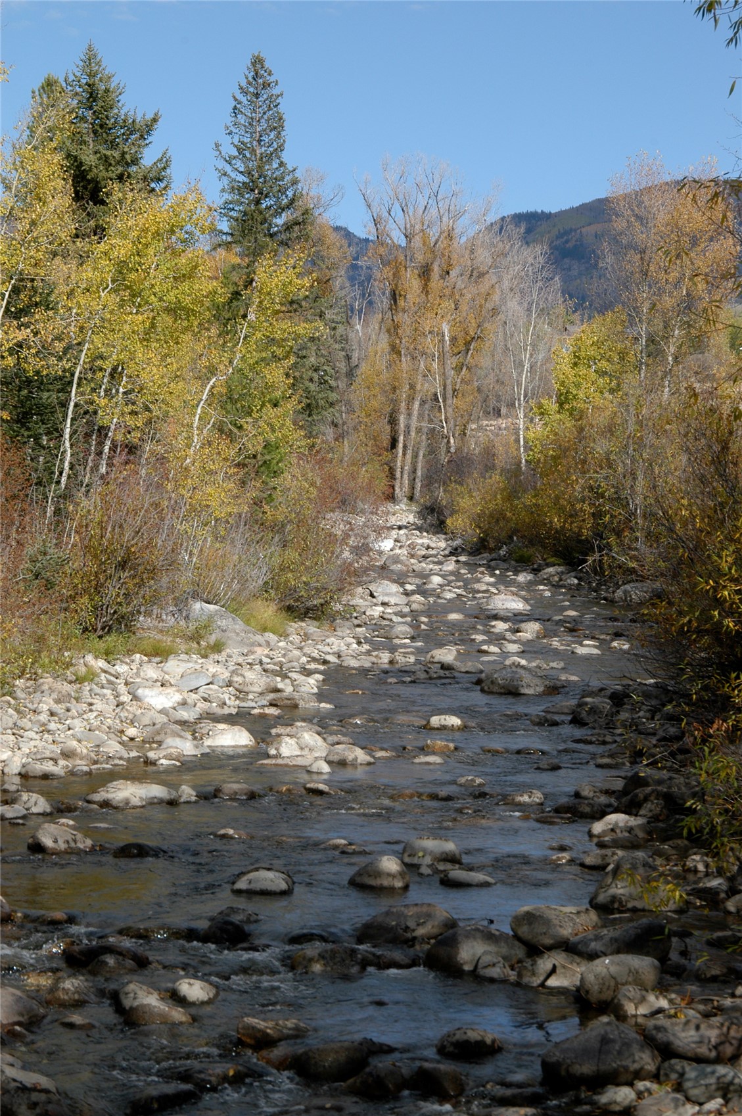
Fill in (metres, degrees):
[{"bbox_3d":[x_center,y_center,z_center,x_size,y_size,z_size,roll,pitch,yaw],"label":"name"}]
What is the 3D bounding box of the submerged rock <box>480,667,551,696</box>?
[{"bbox_3d":[1.924,1.652,33.266,0.971,0.433,0.728,0,1,0],"label":"submerged rock"}]

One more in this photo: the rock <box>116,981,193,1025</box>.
[{"bbox_3d":[-1.171,2.423,13.729,0.410,0.263,0.349,0,1,0],"label":"rock"}]

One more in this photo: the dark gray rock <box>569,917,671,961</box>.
[{"bbox_3d":[1.508,2.323,15.417,0.646,0.274,0.420,0,1,0],"label":"dark gray rock"}]

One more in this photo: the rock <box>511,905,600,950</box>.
[{"bbox_3d":[1.150,2.315,15.838,0.560,0.288,0.448,0,1,0],"label":"rock"}]

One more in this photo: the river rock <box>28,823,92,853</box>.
[{"bbox_3d":[-2.413,2.196,19.748,0.515,0.259,0.386,0,1,0],"label":"river rock"}]

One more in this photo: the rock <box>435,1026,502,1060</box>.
[{"bbox_3d":[0.496,2.481,12.902,0.337,0.193,0.269,0,1,0],"label":"rock"}]

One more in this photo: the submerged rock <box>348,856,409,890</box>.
[{"bbox_3d":[0.056,2.255,18.054,0.434,0.273,0.369,0,1,0],"label":"submerged rock"}]

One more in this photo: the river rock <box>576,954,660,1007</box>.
[{"bbox_3d":[1.389,2.361,14.198,0.468,0.288,0.374,0,1,0],"label":"river rock"}]

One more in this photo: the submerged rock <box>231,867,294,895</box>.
[{"bbox_3d":[-0.762,2.286,17.820,0.434,0.229,0.326,0,1,0],"label":"submerged rock"}]

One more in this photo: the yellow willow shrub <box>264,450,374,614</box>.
[{"bbox_3d":[-0.929,-0.425,45.883,2.048,2.945,2.115,0,1,0],"label":"yellow willow shrub"}]

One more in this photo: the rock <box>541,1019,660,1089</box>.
[{"bbox_3d":[1.117,2.425,12.370,0.578,0.352,0.462,0,1,0],"label":"rock"}]

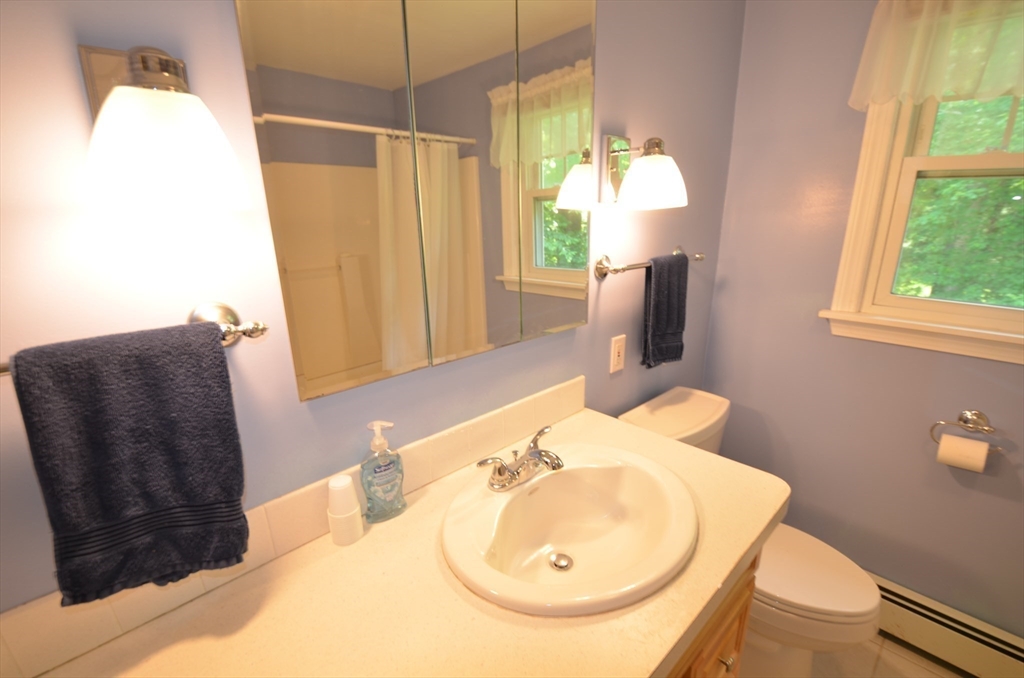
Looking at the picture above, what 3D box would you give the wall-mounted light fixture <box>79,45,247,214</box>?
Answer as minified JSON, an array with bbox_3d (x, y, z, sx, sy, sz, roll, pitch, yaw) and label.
[{"bbox_3d":[-0.387,-0.225,0.464,0.160,0.195,0.200,-16,22,-40],"label":"wall-mounted light fixture"}]

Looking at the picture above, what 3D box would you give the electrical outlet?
[{"bbox_3d":[0.342,0.049,1.370,0.073,0.117,0.008,-16,22,-40],"label":"electrical outlet"}]

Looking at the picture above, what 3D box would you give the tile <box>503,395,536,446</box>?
[{"bbox_3d":[0.016,0.210,1.103,0.109,0.093,0.011,-15,21,-40],"label":"tile"}]

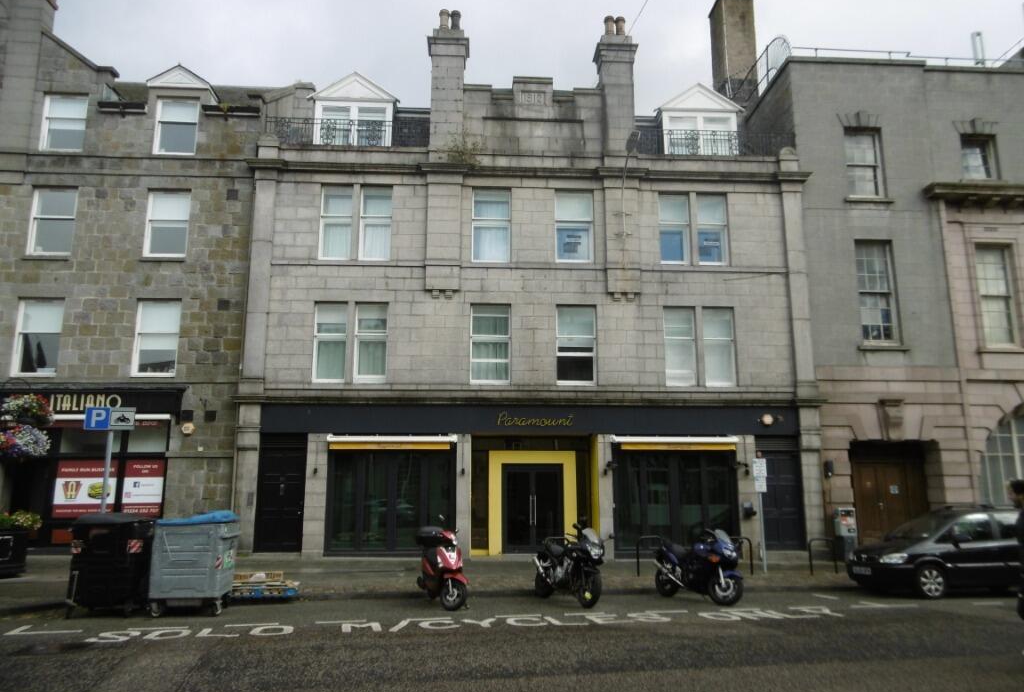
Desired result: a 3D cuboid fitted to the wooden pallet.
[{"bbox_3d":[-4.276,4.175,12.466,1.020,0.300,1.200,2,-11,-10],"label":"wooden pallet"}]

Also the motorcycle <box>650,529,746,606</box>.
[{"bbox_3d":[3.094,3.695,12.005,0.750,1.180,2.090,6,-12,-31],"label":"motorcycle"}]

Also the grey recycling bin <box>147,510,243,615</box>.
[{"bbox_3d":[-4.919,3.450,11.257,1.170,1.420,0.970,0,-11,-2],"label":"grey recycling bin"}]

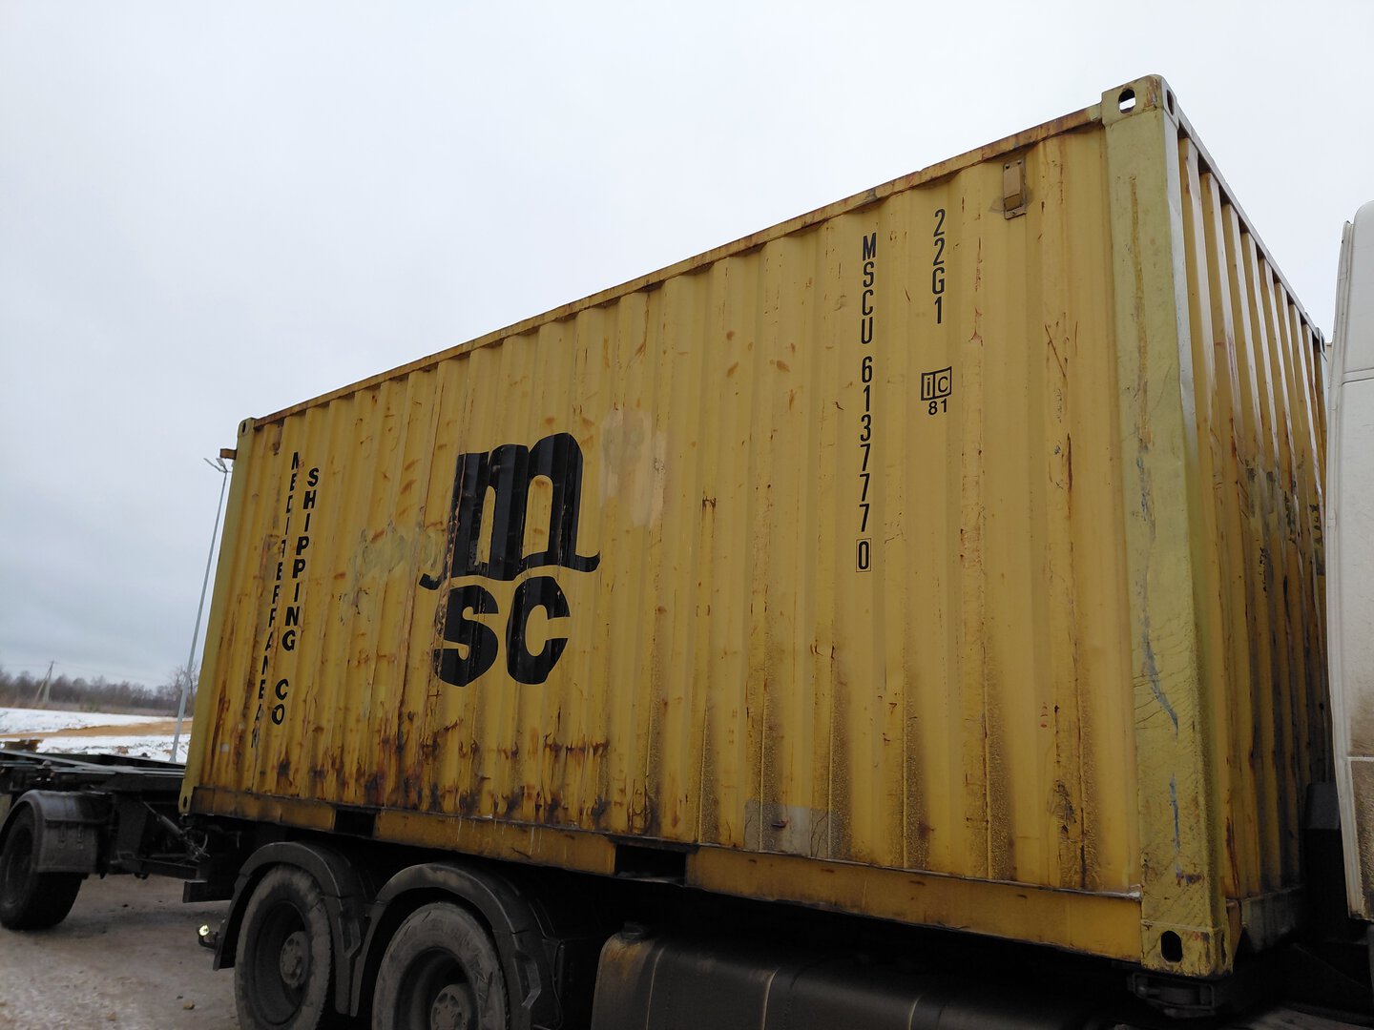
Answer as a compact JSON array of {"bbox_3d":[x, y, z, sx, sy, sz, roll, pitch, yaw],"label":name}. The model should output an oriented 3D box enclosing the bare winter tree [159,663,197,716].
[{"bbox_3d":[-71.520,24.680,140.890,6.400,7.650,6.000,9,-15,-25],"label":"bare winter tree"}]

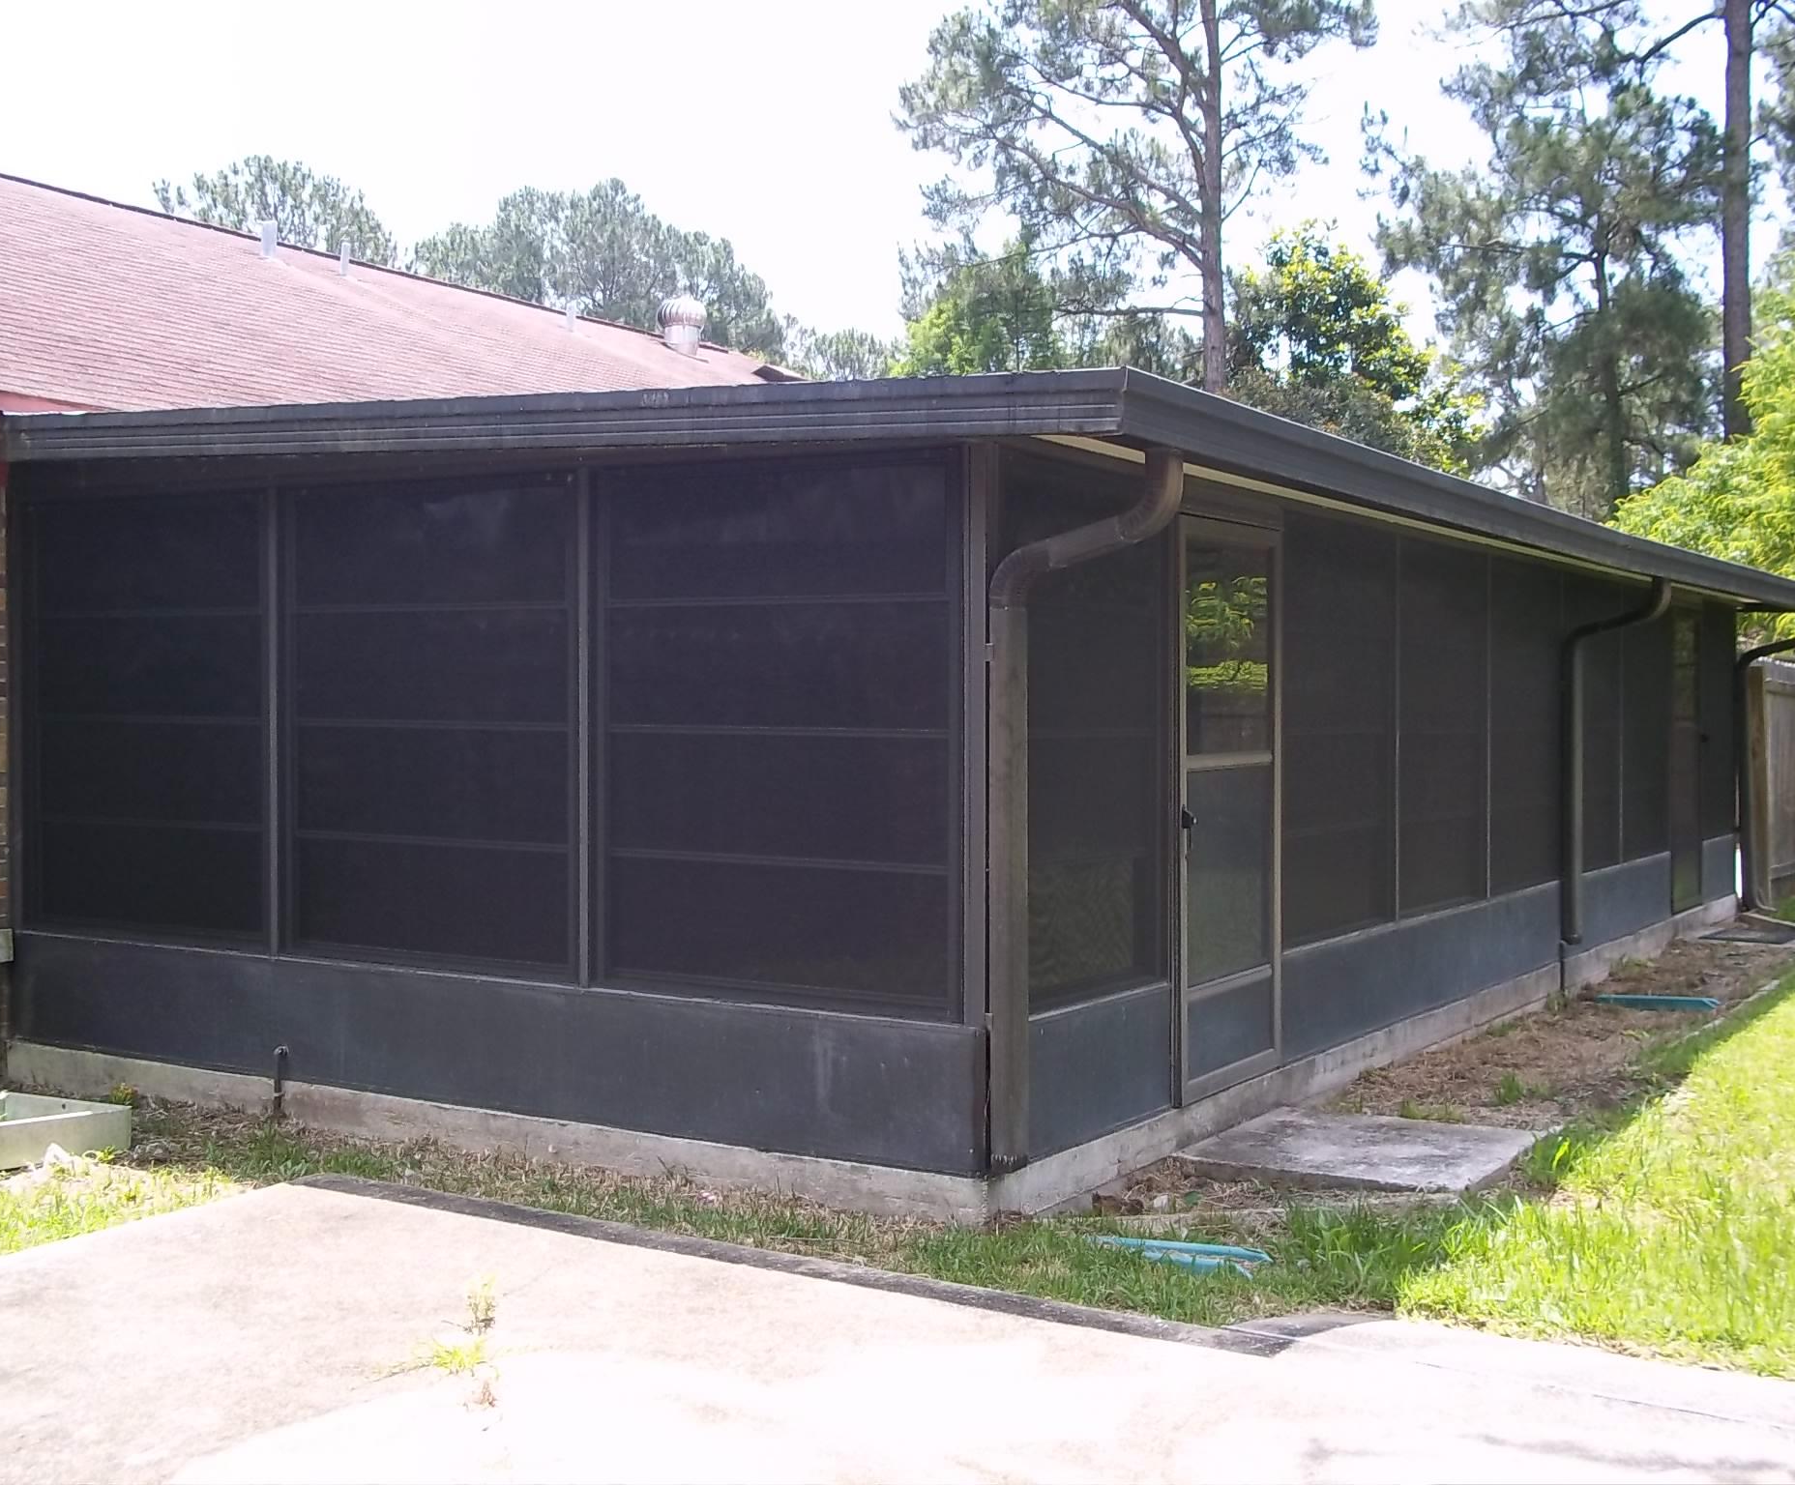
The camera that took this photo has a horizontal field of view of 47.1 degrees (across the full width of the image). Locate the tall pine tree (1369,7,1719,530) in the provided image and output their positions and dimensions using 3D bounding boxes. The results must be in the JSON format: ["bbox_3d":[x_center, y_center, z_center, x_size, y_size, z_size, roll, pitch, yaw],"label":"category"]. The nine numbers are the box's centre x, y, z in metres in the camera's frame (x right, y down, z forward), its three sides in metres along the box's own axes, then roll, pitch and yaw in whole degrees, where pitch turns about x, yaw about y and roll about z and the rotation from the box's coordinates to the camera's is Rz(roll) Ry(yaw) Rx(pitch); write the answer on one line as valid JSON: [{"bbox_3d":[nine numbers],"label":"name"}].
[{"bbox_3d":[9.479,-5.743,29.905,5.300,13.900,5.300,0,1,0],"label":"tall pine tree"}]

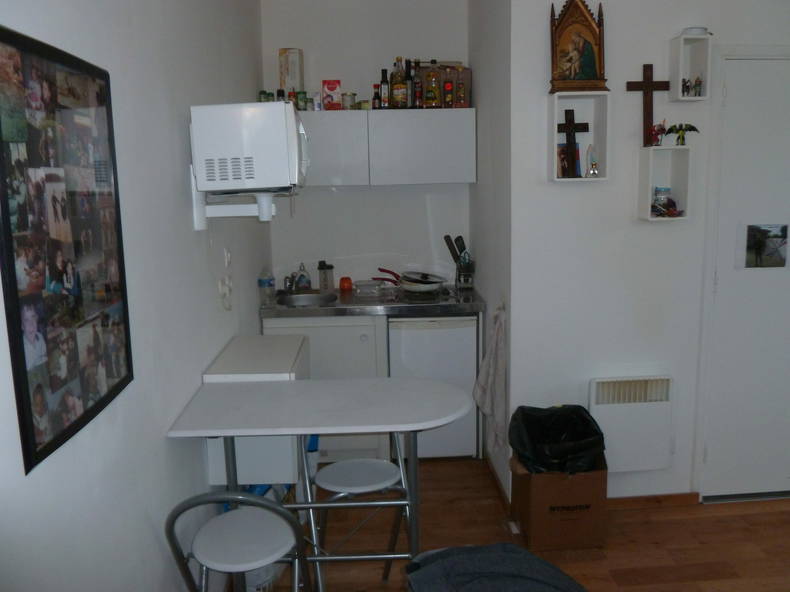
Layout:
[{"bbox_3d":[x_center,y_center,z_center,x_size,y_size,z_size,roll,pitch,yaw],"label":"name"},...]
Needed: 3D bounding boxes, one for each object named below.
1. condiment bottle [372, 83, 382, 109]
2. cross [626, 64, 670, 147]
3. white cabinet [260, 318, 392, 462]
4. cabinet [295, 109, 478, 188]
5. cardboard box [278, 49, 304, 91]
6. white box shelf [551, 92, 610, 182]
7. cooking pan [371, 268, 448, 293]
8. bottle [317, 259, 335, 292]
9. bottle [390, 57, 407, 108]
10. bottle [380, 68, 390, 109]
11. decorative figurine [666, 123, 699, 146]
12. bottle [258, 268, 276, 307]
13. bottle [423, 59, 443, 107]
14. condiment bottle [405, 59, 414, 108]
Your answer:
[{"bbox_3d":[-0.097,-1.103,3.541,0.050,0.150,0.050,-2,9,-4],"label":"condiment bottle"},{"bbox_3d":[1.099,-0.826,2.780,0.192,0.348,0.022,-2,9,-3],"label":"cross"},{"bbox_3d":[-0.378,0.490,3.811,0.675,0.835,0.560,-1,9,-2],"label":"white cabinet"},{"bbox_3d":[-0.156,-0.843,3.678,1.195,0.404,0.330,-2,9,-4],"label":"cabinet"},{"bbox_3d":[-0.597,-1.233,3.709,0.140,0.380,0.085,-1,9,-2],"label":"cardboard box"},{"bbox_3d":[0.764,-0.660,2.684,0.223,0.353,0.108,-2,9,-5],"label":"white box shelf"},{"bbox_3d":[0.087,-0.099,3.776,0.440,0.140,0.260,-2,9,-4],"label":"cooking pan"},{"bbox_3d":[-0.422,-0.105,3.943,0.098,0.206,0.095,-1,9,-2],"label":"bottle"},{"bbox_3d":[0.025,-1.197,3.625,0.094,0.310,0.088,-1,9,-2],"label":"bottle"},{"bbox_3d":[-0.053,-1.153,3.580,0.052,0.226,0.052,-2,9,-3],"label":"bottle"},{"bbox_3d":[1.219,-0.682,2.706,0.145,0.093,0.050,-2,9,-5],"label":"decorative figurine"},{"bbox_3d":[-0.700,-0.045,3.493,0.090,0.223,0.090,-2,9,-3],"label":"bottle"},{"bbox_3d":[0.215,-1.188,3.635,0.100,0.282,0.090,-1,9,-2],"label":"bottle"},{"bbox_3d":[0.080,-1.180,3.588,0.058,0.285,0.058,-2,9,-4],"label":"condiment bottle"}]

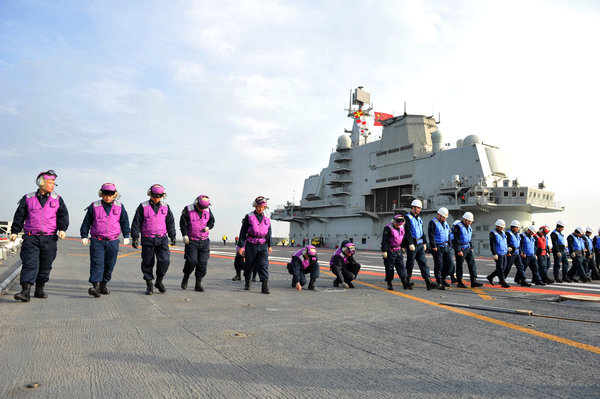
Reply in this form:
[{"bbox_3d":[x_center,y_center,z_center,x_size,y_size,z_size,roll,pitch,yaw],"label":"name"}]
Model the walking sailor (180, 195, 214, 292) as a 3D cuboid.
[{"bbox_3d":[-1.810,0.755,7.050,0.600,1.682,0.500,5,-7,-30],"label":"walking sailor"}]

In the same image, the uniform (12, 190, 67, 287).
[{"bbox_3d":[-3.571,0.513,5.500,0.650,1.284,0.400,5,-7,-29],"label":"uniform"}]

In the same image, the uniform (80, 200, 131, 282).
[{"bbox_3d":[-2.967,0.647,6.107,0.700,1.276,0.420,5,-7,-29],"label":"uniform"}]

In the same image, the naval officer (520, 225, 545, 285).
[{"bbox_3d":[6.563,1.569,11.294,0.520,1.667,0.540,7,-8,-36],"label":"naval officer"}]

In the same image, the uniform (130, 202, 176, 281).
[{"bbox_3d":[-2.396,0.673,6.594,0.700,1.322,0.400,5,-7,-29],"label":"uniform"}]

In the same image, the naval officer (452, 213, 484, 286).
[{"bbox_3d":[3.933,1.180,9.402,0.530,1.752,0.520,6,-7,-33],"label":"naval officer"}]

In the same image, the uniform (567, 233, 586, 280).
[{"bbox_3d":[8.224,1.720,11.935,0.520,1.376,0.480,6,-7,-33],"label":"uniform"}]

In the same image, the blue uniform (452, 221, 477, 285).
[{"bbox_3d":[3.874,1.221,9.300,0.550,1.489,0.440,6,-7,-31],"label":"blue uniform"}]

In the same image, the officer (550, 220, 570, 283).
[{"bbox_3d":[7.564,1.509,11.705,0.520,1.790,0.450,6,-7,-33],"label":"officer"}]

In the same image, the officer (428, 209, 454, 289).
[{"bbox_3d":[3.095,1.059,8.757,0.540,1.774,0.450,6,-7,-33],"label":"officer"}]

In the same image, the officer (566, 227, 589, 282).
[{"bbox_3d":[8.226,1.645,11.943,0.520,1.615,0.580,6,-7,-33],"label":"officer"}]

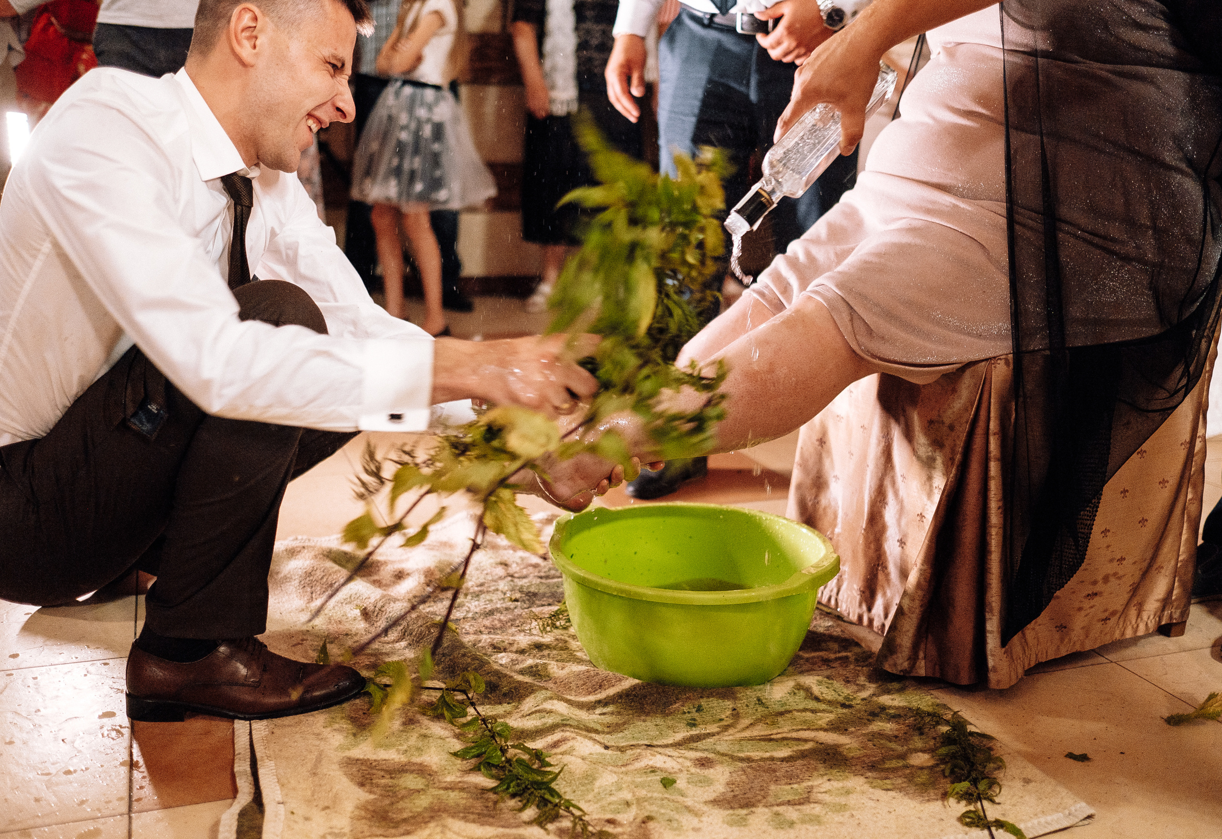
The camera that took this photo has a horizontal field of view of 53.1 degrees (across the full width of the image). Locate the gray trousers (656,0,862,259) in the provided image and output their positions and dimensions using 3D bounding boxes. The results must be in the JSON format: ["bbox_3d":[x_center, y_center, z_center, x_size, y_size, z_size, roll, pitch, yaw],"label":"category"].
[{"bbox_3d":[0.291,-0.360,2.540,0.420,0.960,0.270,2,13,4],"label":"gray trousers"}]

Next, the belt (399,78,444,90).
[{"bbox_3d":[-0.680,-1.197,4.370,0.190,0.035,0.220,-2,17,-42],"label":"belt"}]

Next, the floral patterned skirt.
[{"bbox_3d":[-0.677,-0.984,4.400,0.480,0.460,0.480,1,13,0],"label":"floral patterned skirt"}]

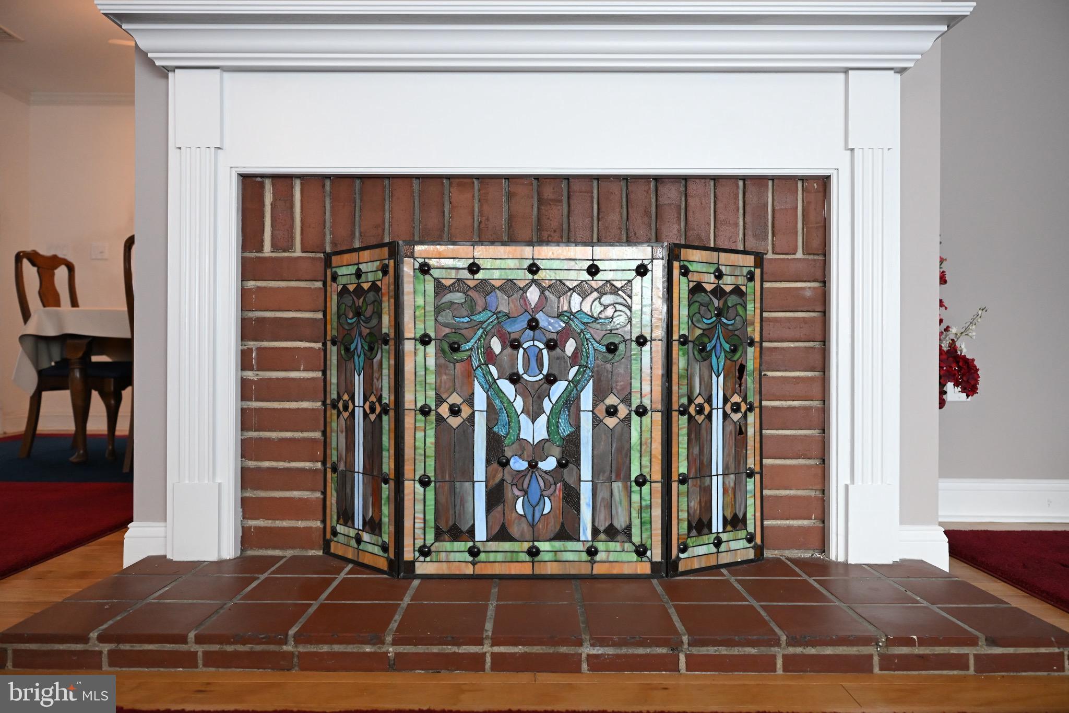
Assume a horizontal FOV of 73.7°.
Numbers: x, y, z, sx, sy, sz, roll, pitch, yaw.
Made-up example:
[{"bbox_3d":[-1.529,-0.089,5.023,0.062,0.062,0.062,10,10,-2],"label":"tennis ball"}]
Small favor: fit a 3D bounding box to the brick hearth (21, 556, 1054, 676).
[{"bbox_3d":[0.002,0.490,1.406,1.768,0.061,0.468,0,0,0],"label":"brick hearth"}]

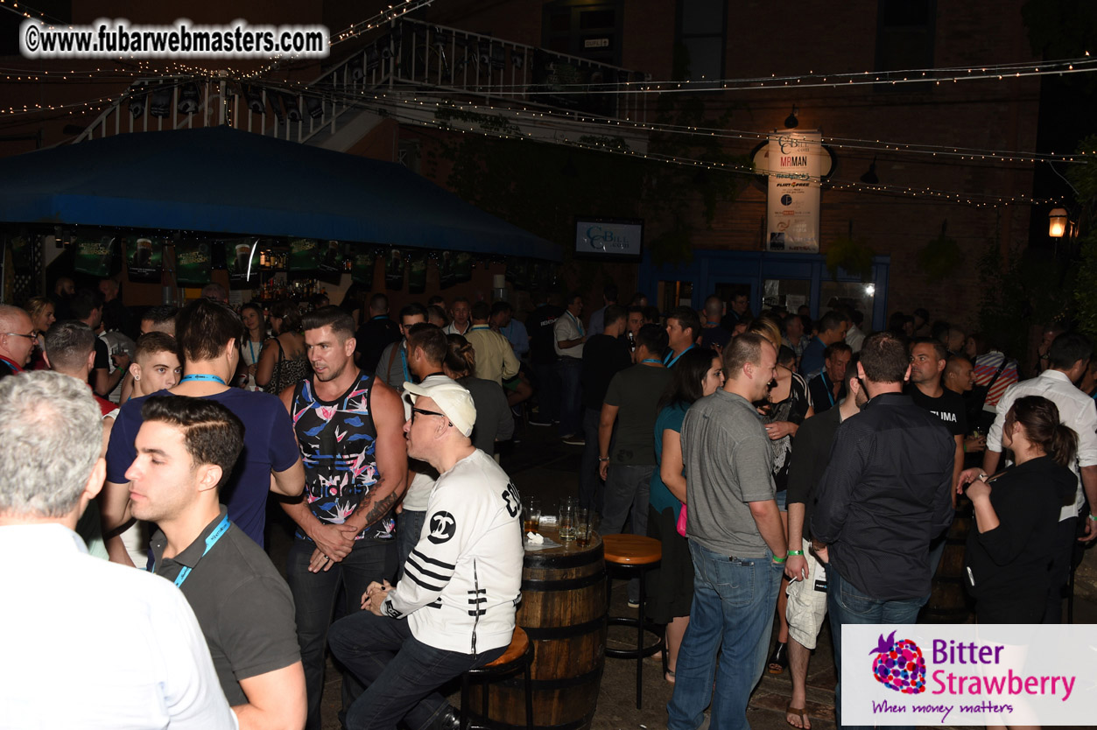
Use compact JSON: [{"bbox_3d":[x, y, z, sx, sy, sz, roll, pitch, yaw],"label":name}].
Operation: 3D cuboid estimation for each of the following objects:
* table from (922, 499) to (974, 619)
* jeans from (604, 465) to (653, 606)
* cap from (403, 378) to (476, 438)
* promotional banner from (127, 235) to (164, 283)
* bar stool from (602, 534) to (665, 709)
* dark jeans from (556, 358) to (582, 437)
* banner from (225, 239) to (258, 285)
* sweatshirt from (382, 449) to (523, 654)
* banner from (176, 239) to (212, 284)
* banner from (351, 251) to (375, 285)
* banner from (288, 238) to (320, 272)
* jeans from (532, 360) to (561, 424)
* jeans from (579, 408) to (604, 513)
[{"bbox_3d":[2.482,1.141,5.337,0.640,0.890,0.640,2,5,0],"label":"table"},{"bbox_3d":[0.483,1.016,5.188,0.400,0.950,0.300,3,5,8],"label":"jeans"},{"bbox_3d":[-0.330,0.116,2.720,0.270,0.135,0.180,36,5,-6],"label":"cap"},{"bbox_3d":[-3.502,-0.923,7.400,0.020,0.420,0.330,7,7,41],"label":"promotional banner"},{"bbox_3d":[0.368,1.241,4.245,0.400,0.720,0.400,2,5,0],"label":"bar stool"},{"bbox_3d":[0.307,0.422,10.630,0.340,0.980,0.330,4,6,18],"label":"dark jeans"},{"bbox_3d":[-2.775,-0.913,7.700,0.300,0.450,0.030,-1,6,-28],"label":"banner"},{"bbox_3d":[-0.327,0.625,2.950,0.460,0.660,0.500,4,6,11],"label":"sweatshirt"},{"bbox_3d":[-3.210,-0.921,7.700,0.310,0.440,0.030,0,6,-25],"label":"banner"},{"bbox_3d":[-1.850,-0.956,8.500,0.030,0.430,0.300,8,8,44],"label":"banner"},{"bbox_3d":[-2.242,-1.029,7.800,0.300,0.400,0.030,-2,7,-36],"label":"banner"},{"bbox_3d":[-0.023,0.322,11.400,0.380,0.900,0.280,-2,7,-40],"label":"jeans"},{"bbox_3d":[0.422,0.822,7.195,0.380,0.950,0.320,5,6,30],"label":"jeans"}]

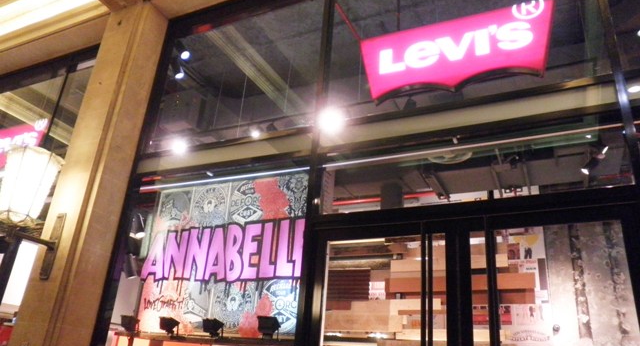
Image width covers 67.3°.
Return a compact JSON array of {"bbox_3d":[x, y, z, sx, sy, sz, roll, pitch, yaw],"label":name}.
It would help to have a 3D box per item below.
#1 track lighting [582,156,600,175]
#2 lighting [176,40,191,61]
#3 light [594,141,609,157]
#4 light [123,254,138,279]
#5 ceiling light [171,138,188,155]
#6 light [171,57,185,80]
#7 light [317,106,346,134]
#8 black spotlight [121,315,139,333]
[{"bbox_3d":[2.986,-0.083,5.307,0.180,0.170,0.110,6,-23,-3],"label":"track lighting"},{"bbox_3d":[-1.733,-1.556,6.104,0.110,0.200,0.170,13,-24,-20],"label":"lighting"},{"bbox_3d":[3.116,-0.260,5.320,0.130,0.130,0.100,-15,-30,38],"label":"light"},{"bbox_3d":[-1.996,0.985,5.064,0.130,0.240,0.110,-17,-31,41],"label":"light"},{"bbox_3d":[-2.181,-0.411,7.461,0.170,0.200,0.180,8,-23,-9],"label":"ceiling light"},{"bbox_3d":[-1.783,-1.308,6.015,0.110,0.210,0.150,18,-27,-29],"label":"light"},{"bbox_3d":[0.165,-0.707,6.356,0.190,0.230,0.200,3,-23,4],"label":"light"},{"bbox_3d":[-1.941,1.544,4.897,0.160,0.160,0.140,2,-23,6],"label":"black spotlight"}]

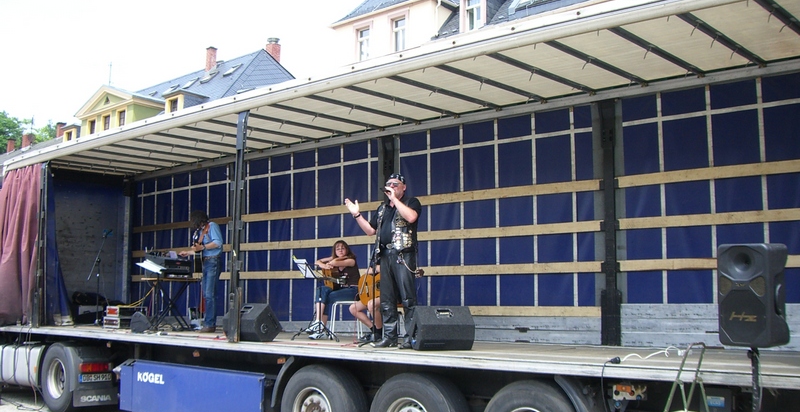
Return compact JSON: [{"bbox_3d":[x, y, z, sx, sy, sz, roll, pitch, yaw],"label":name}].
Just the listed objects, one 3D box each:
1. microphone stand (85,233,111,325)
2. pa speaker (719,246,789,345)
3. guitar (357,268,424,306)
[{"bbox_3d":[-4.944,1.172,14.400,0.400,1.550,0.320,4,-7,-27],"label":"microphone stand"},{"bbox_3d":[2.272,0.577,5.660,0.340,0.655,0.380,4,-7,-36],"label":"pa speaker"},{"bbox_3d":[-0.117,0.928,10.320,0.990,0.370,0.110,-20,-16,37],"label":"guitar"}]

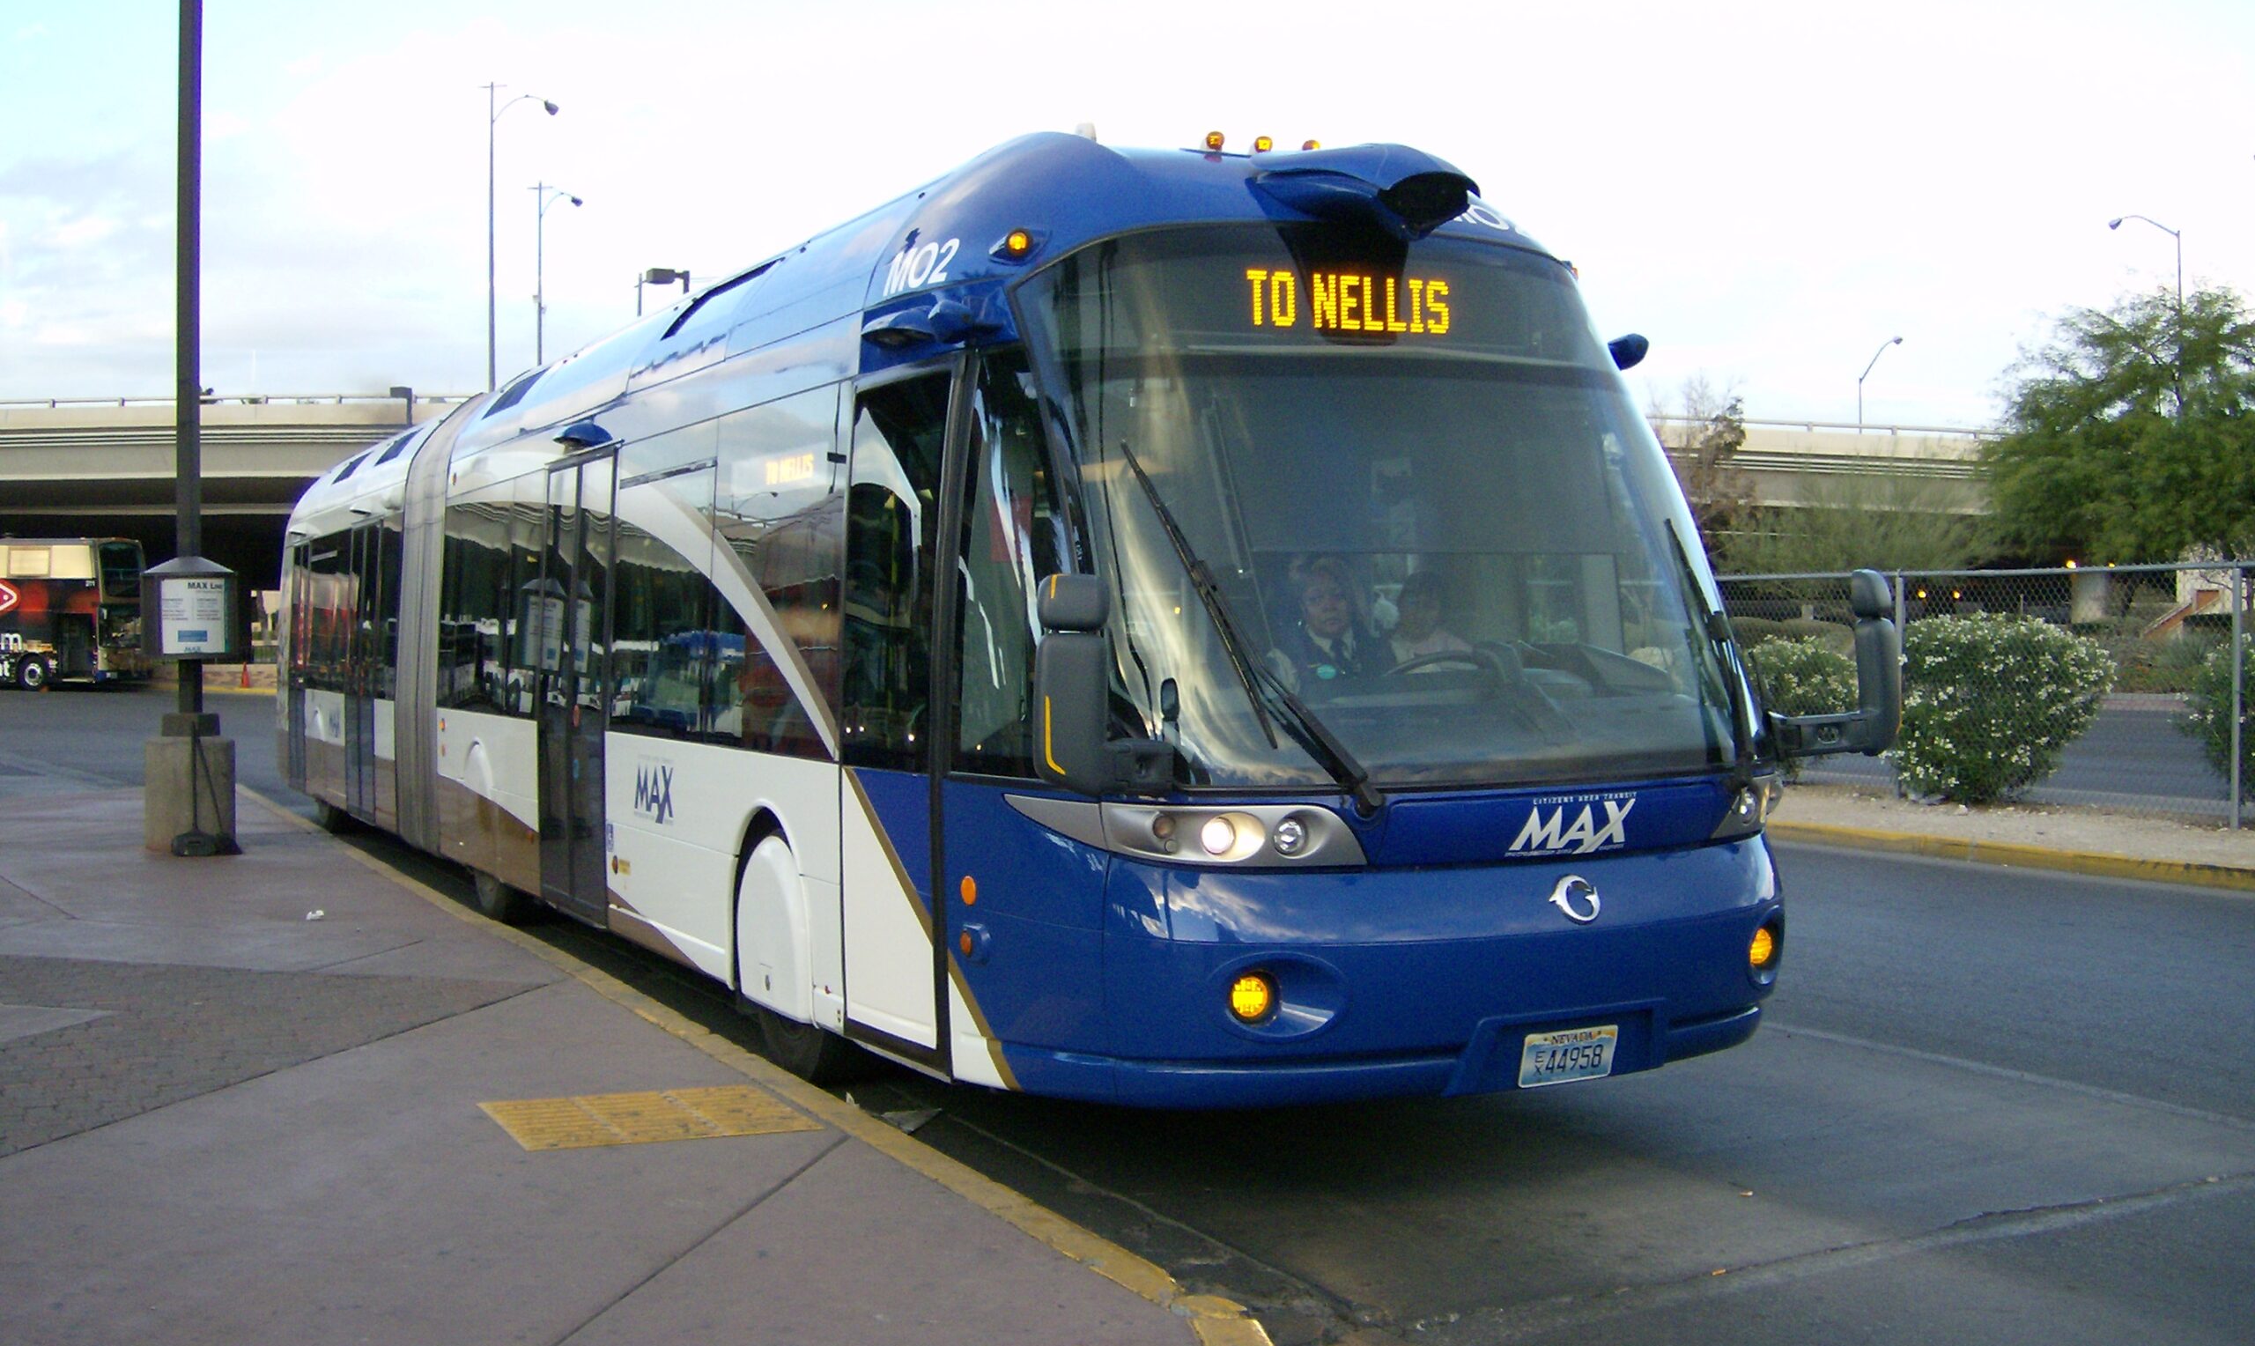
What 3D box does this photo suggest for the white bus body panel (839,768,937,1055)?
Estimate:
[{"bbox_3d":[-0.719,0.711,7.293,0.050,0.800,0.780,-1,1,-26],"label":"white bus body panel"}]

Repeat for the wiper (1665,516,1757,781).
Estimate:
[{"bbox_3d":[1.717,-0.088,6.914,0.110,1.030,0.120,-28,-48,25],"label":"wiper"}]

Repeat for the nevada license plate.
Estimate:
[{"bbox_3d":[1.180,1.027,6.302,0.305,0.152,0.012,-1,15,-28],"label":"nevada license plate"}]

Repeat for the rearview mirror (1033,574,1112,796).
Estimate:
[{"bbox_3d":[-0.143,0.029,5.921,0.205,0.560,0.140,-1,1,-2],"label":"rearview mirror"}]

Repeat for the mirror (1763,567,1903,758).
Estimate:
[{"bbox_3d":[2.136,-0.024,7.069,0.410,0.555,0.190,-2,1,-34],"label":"mirror"}]

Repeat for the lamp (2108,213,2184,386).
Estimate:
[{"bbox_3d":[24.100,-5.000,55.800,0.500,11.500,2.000,-1,1,-30],"label":"lamp"}]

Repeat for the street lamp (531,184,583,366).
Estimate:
[{"bbox_3d":[-14.100,-5.600,58.800,0.500,12.800,1.700,0,1,23],"label":"street lamp"}]

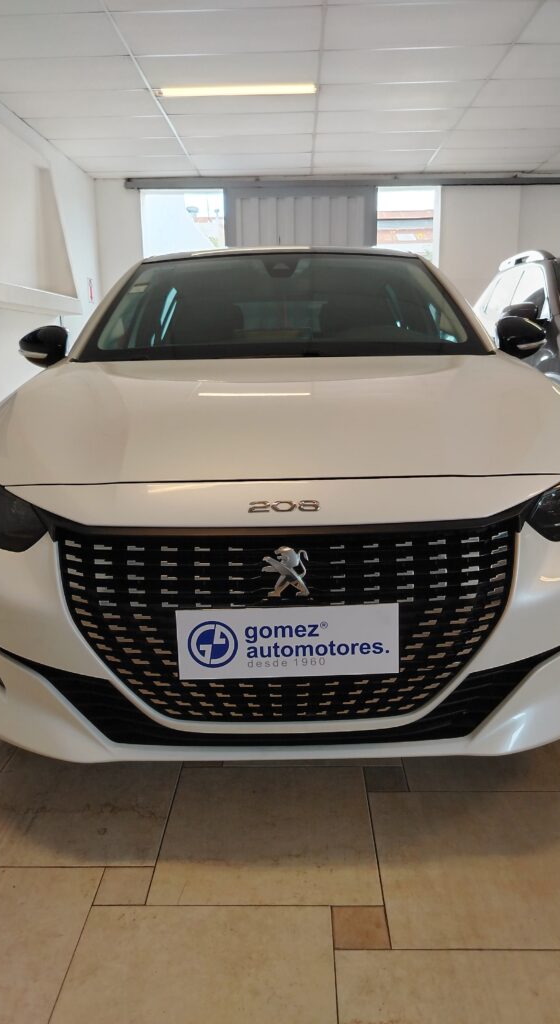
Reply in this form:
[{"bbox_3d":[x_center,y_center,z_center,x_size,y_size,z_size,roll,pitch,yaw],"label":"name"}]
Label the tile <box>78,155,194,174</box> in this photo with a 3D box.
[{"bbox_3d":[-1.469,-3.544,7.232,1.177,0.030,0.607,-1,13,2],"label":"tile"}]

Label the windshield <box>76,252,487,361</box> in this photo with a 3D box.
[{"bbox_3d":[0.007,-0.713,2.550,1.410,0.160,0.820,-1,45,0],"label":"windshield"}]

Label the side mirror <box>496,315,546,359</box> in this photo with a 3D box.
[{"bbox_3d":[0.902,-0.652,2.648,0.195,0.160,0.160,-1,13,0],"label":"side mirror"}]

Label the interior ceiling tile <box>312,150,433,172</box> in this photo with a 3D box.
[{"bbox_3d":[0.945,-3.569,7.158,1.204,0.020,0.598,0,13,2],"label":"interior ceiling tile"}]

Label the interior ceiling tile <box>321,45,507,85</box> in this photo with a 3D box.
[{"bbox_3d":[0.876,-3.018,4.797,1.214,0.030,0.607,-1,13,2],"label":"interior ceiling tile"}]

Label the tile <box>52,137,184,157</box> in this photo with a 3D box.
[{"bbox_3d":[-1.485,-3.407,6.641,1.177,0.030,0.607,-1,13,2],"label":"tile"}]

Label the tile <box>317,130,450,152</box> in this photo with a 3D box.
[{"bbox_3d":[0.924,-3.429,6.571,1.214,0.030,0.607,-1,13,2],"label":"tile"}]

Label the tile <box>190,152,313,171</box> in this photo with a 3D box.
[{"bbox_3d":[-0.268,-3.560,7.196,1.204,0.020,0.598,0,13,2],"label":"tile"}]

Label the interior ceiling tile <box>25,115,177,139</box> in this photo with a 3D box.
[{"bbox_3d":[-1.501,-3.270,6.050,1.177,0.030,0.607,-1,13,2],"label":"interior ceiling tile"}]

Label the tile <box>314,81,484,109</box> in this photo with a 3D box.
[{"bbox_3d":[0.892,-3.155,5.388,1.214,0.030,0.607,-1,13,2],"label":"tile"}]

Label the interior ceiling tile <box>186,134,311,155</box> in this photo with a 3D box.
[{"bbox_3d":[-0.290,-3.418,6.606,1.214,0.030,0.607,-1,13,2],"label":"interior ceiling tile"}]

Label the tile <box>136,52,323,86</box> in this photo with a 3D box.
[{"bbox_3d":[-0.336,-3.021,4.847,1.204,0.020,0.598,0,13,2],"label":"tile"}]

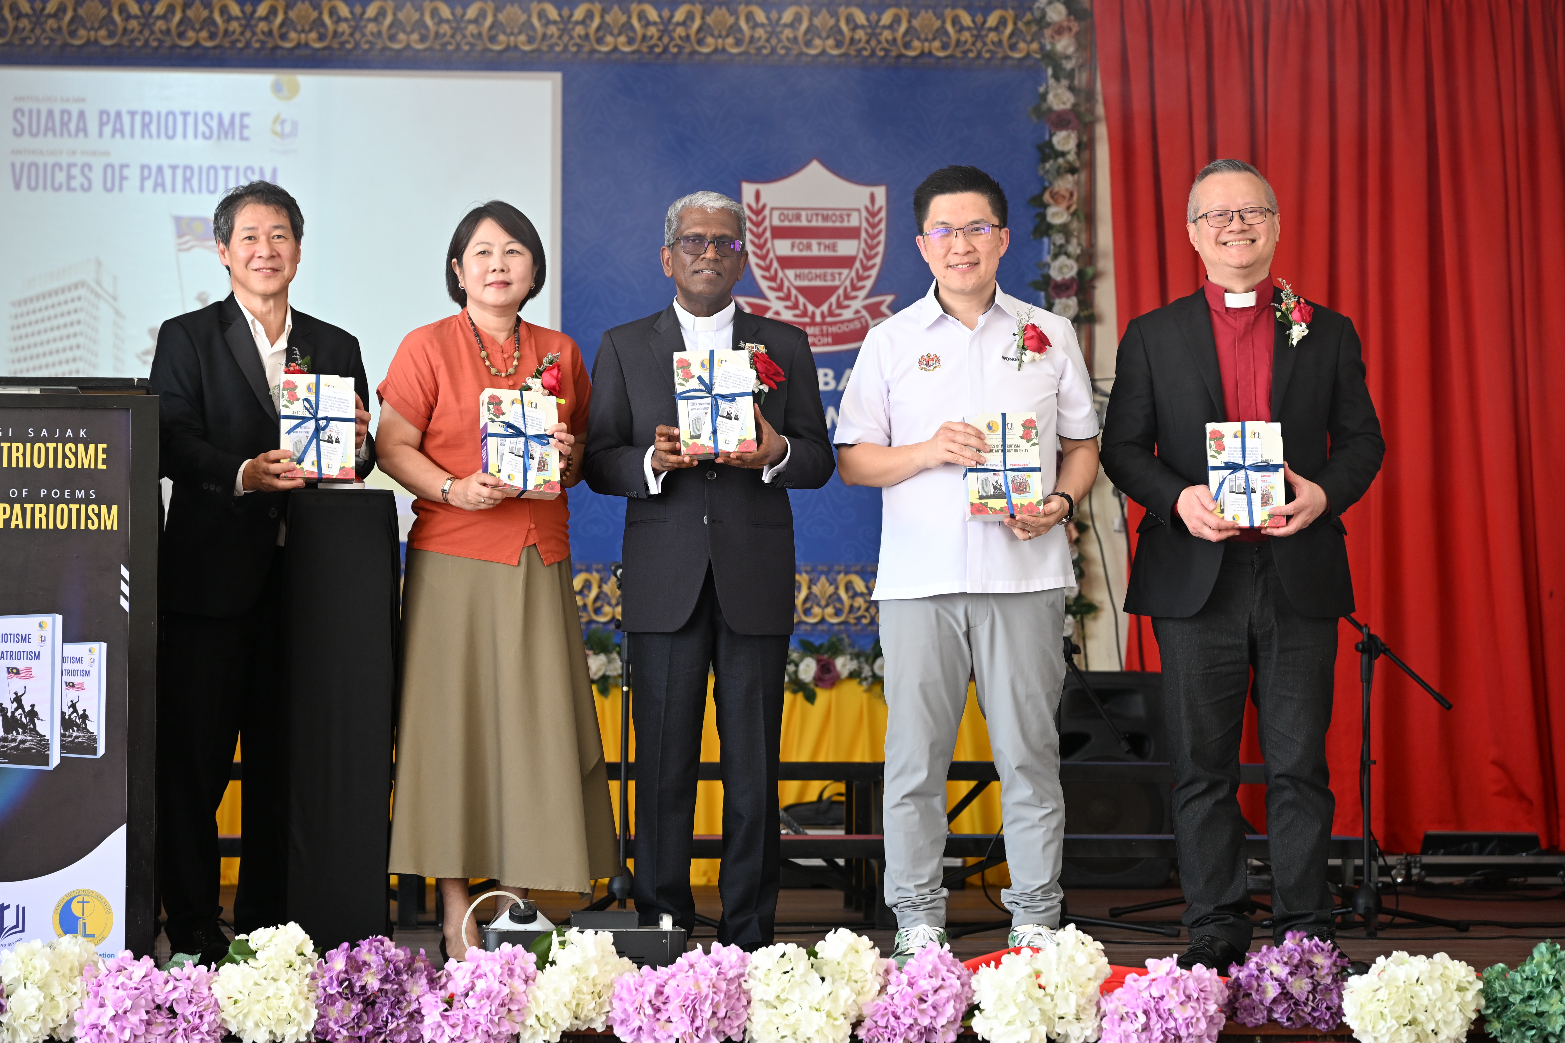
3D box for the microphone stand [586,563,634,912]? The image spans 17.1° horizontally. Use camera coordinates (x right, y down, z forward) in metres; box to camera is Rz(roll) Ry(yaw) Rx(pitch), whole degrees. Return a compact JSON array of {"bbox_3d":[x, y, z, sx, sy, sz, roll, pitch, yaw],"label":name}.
[{"bbox_3d":[-0.358,0.502,11.900,0.500,0.820,0.500,0,1,0],"label":"microphone stand"}]

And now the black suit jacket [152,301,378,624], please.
[{"bbox_3d":[-1.078,-0.132,10.820,0.480,0.690,0.340,0,1,-12],"label":"black suit jacket"}]

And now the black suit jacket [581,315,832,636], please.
[{"bbox_3d":[-0.148,-0.104,10.520,0.500,0.670,0.380,0,-2,0],"label":"black suit jacket"}]

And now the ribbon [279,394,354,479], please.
[{"bbox_3d":[-0.940,-0.181,10.550,0.150,0.190,0.042,1,-12,-9],"label":"ribbon"}]

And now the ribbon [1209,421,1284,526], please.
[{"bbox_3d":[0.912,-0.094,10.270,0.150,0.205,0.050,-1,-8,1],"label":"ribbon"}]

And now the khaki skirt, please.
[{"bbox_3d":[-0.569,0.391,10.620,0.455,0.710,0.380,0,-2,-11],"label":"khaki skirt"}]

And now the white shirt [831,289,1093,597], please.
[{"bbox_3d":[0.373,-0.164,10.570,0.525,0.640,0.320,0,-2,0],"label":"white shirt"}]

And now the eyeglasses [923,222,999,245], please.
[{"bbox_3d":[0.371,-0.600,10.850,0.150,0.043,0.145,-5,-2,4],"label":"eyeglasses"}]

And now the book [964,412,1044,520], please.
[{"bbox_3d":[0.437,-0.114,10.320,0.150,0.205,0.050,-1,-10,-3],"label":"book"}]

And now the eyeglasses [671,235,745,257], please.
[{"bbox_3d":[-0.151,-0.557,10.550,0.142,0.043,0.145,0,-2,-9],"label":"eyeglasses"}]

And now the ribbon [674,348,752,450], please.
[{"bbox_3d":[-0.137,-0.243,10.560,0.153,0.208,0.045,-3,-12,-5],"label":"ribbon"}]

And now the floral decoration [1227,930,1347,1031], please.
[{"bbox_3d":[0.881,0.801,9.100,0.205,0.175,0.190,0,-2,0],"label":"floral decoration"}]

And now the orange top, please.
[{"bbox_3d":[-0.618,-0.172,10.820,0.440,0.540,0.290,0,1,-16],"label":"orange top"}]

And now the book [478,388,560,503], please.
[{"bbox_3d":[-0.530,-0.156,10.560,0.150,0.213,0.046,4,-21,-18],"label":"book"}]

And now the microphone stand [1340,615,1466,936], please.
[{"bbox_3d":[1.329,0.532,12.000,0.500,0.840,0.420,0,-2,0],"label":"microphone stand"}]

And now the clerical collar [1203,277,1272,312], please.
[{"bbox_3d":[0.939,-0.469,10.770,0.143,0.070,0.135,0,1,-5],"label":"clerical collar"}]

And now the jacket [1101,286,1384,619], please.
[{"bbox_3d":[0.923,-0.139,10.470,0.560,0.670,0.380,0,-2,-3],"label":"jacket"}]

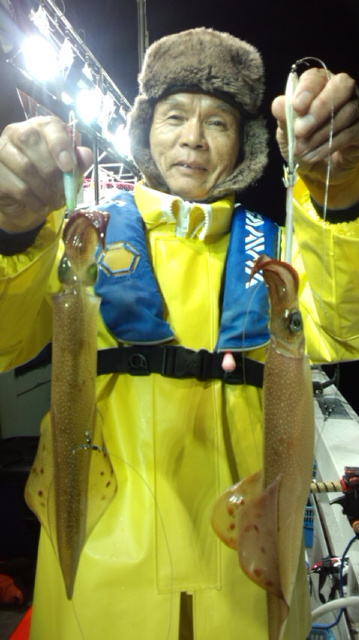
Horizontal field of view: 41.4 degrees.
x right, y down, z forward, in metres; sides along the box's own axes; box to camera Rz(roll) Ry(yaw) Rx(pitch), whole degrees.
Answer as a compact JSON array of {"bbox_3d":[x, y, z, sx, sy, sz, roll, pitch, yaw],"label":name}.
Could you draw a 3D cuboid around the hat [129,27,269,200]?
[{"bbox_3d":[0.032,-0.343,0.820,0.230,0.270,0.250,5,13,2],"label":"hat"}]

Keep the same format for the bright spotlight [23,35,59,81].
[{"bbox_3d":[-0.776,-1.460,2.650,0.190,0.265,0.190,-3,6,-14],"label":"bright spotlight"}]

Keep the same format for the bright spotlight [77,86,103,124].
[{"bbox_3d":[-0.644,-1.536,3.400,0.190,0.265,0.190,-3,6,-14],"label":"bright spotlight"}]

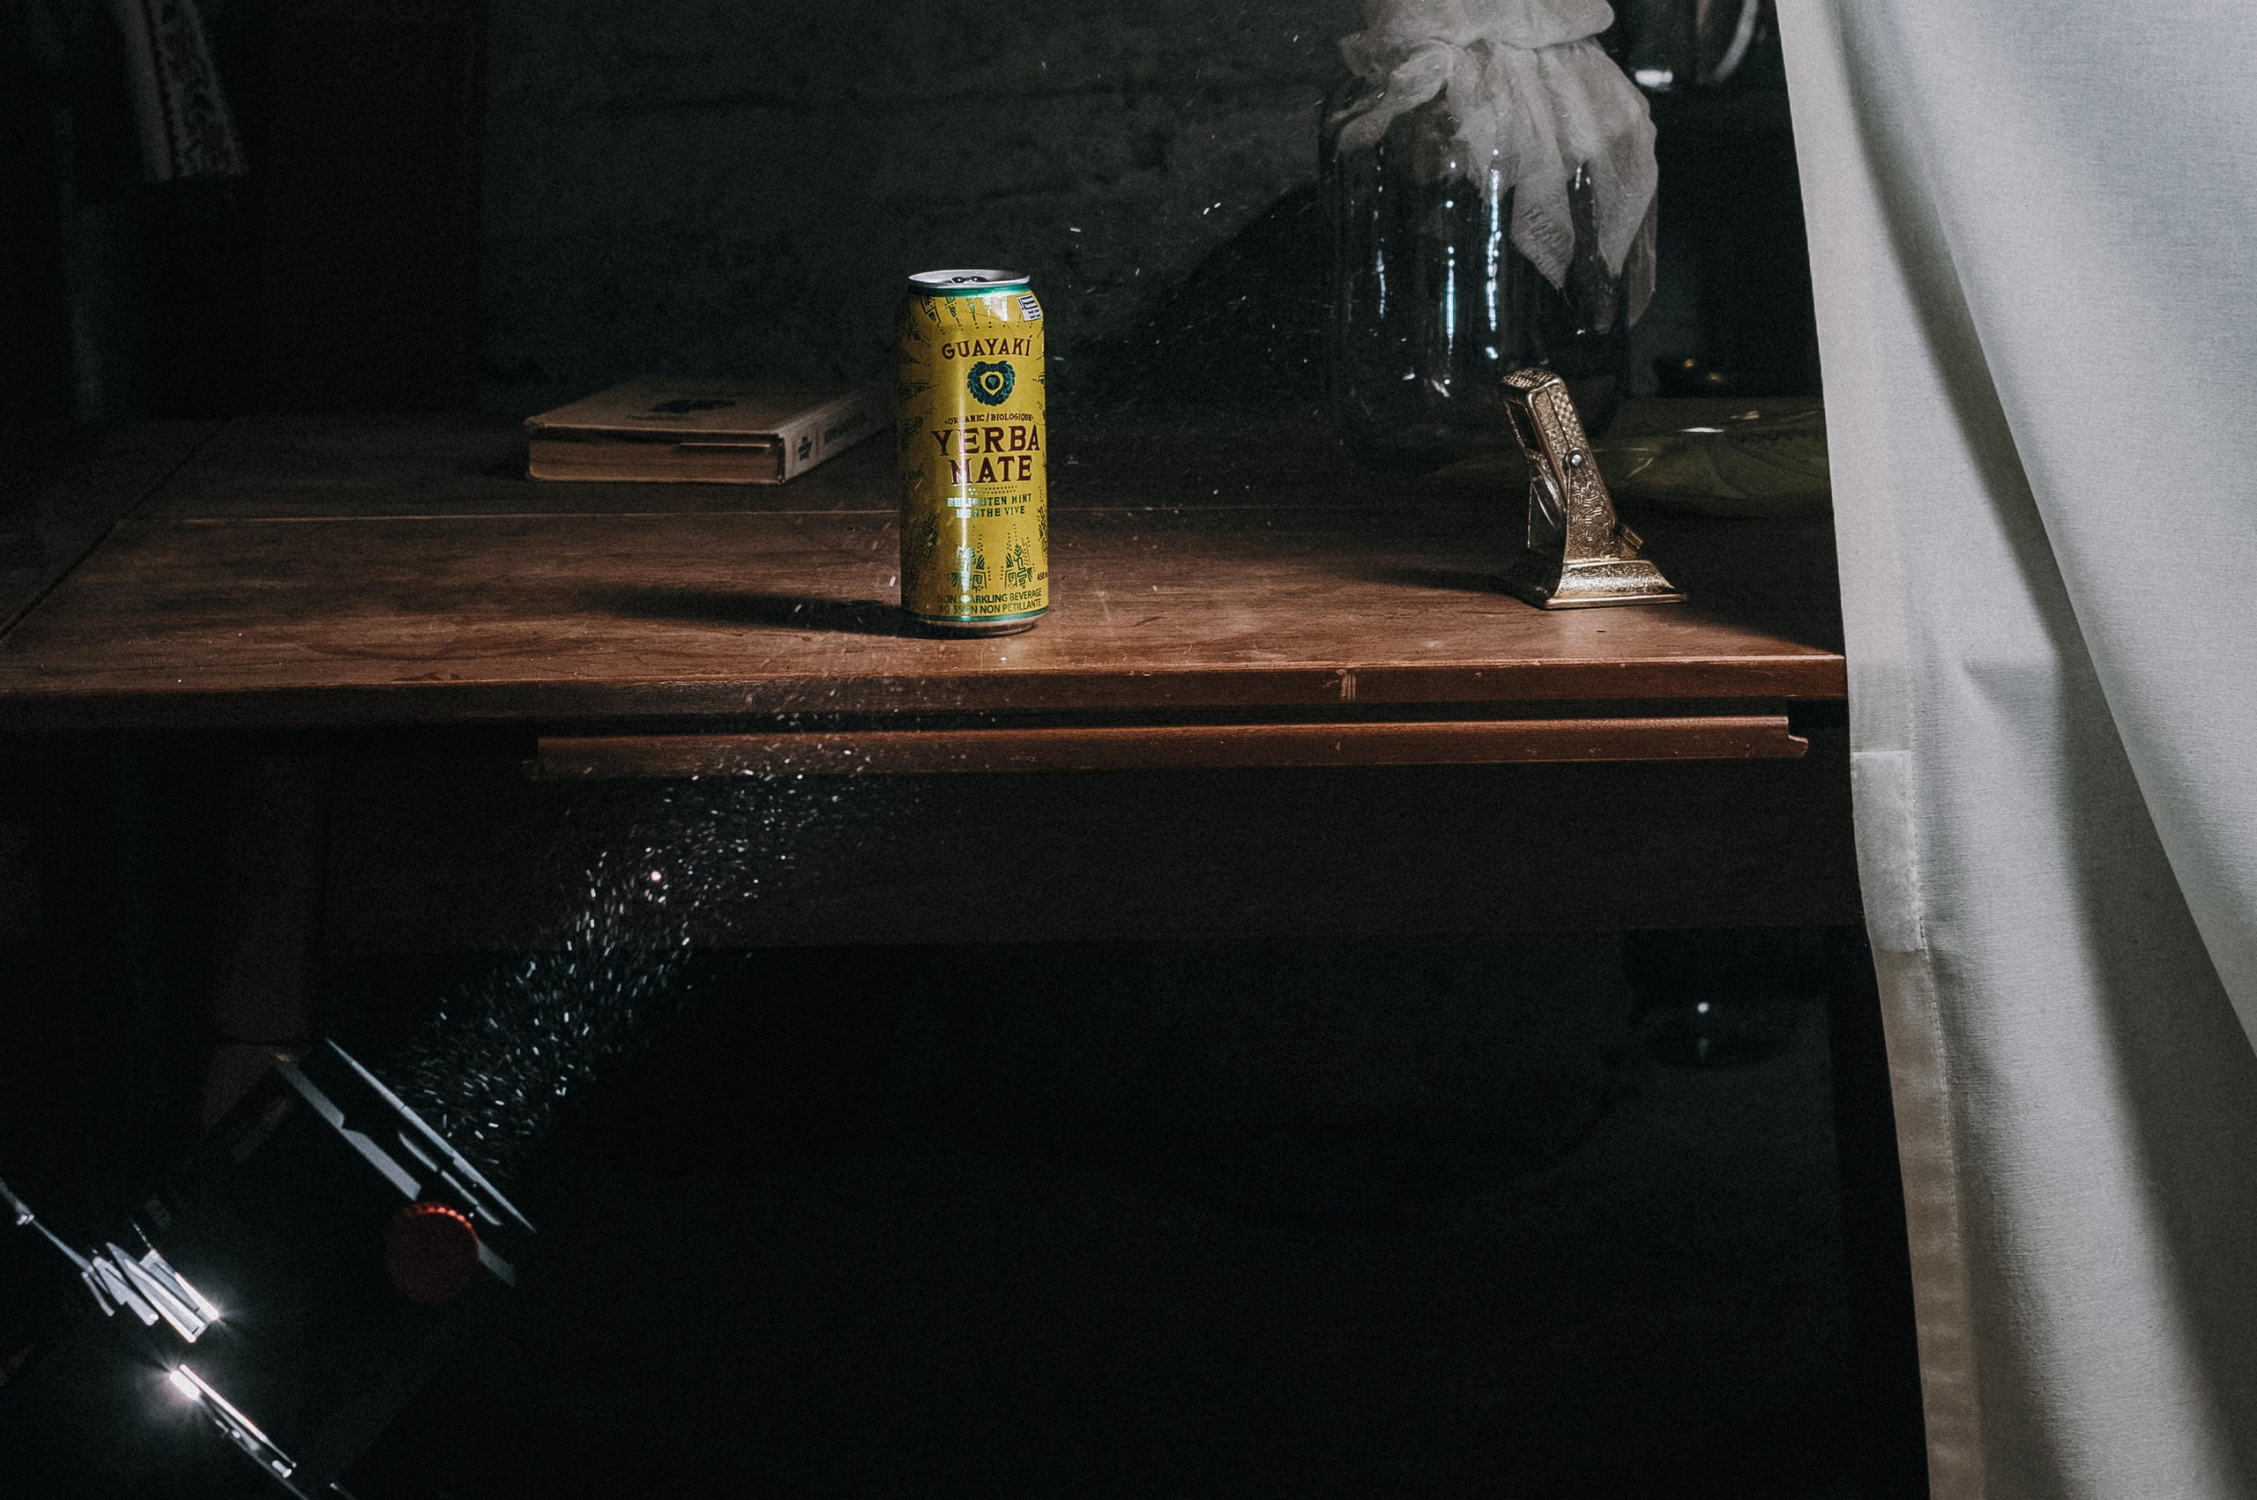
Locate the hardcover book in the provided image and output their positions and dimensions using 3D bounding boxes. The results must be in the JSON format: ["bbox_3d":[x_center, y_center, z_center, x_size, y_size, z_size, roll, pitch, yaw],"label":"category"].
[{"bbox_3d":[-0.229,-0.177,2.750,0.144,0.027,0.202,2,12,13],"label":"hardcover book"}]

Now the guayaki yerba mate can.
[{"bbox_3d":[-0.069,-0.133,2.224,0.066,0.157,0.066,-1,12,0],"label":"guayaki yerba mate can"}]

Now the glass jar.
[{"bbox_3d":[0.188,-0.285,2.696,0.166,0.244,0.166,-1,12,0],"label":"glass jar"}]

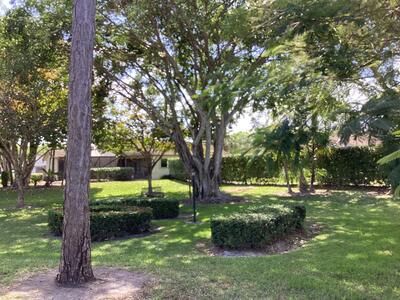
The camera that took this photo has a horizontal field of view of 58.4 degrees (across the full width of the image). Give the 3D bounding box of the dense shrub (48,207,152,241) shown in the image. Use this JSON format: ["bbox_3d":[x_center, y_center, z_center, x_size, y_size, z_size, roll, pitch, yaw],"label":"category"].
[{"bbox_3d":[-2.240,1.611,7.899,2.350,0.530,1.350,0,-2,-7],"label":"dense shrub"}]

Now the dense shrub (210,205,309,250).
[{"bbox_3d":[1.400,1.618,7.948,1.350,0.520,2.850,-1,-2,37],"label":"dense shrub"}]

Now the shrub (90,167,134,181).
[{"bbox_3d":[-8.500,2.143,33.446,4.500,1.250,1.300,0,-2,-3],"label":"shrub"}]

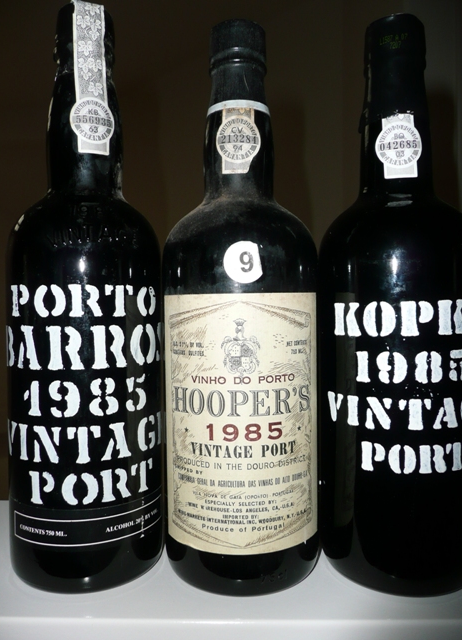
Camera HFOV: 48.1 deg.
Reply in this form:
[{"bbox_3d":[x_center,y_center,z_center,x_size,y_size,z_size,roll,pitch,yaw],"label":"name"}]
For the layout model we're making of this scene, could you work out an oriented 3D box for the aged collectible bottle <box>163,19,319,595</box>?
[{"bbox_3d":[0.005,-0.013,0.270,0.080,0.275,0.080,-1,0,1],"label":"aged collectible bottle"}]

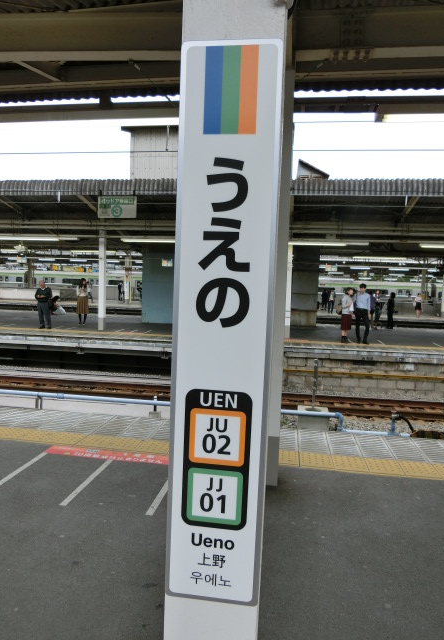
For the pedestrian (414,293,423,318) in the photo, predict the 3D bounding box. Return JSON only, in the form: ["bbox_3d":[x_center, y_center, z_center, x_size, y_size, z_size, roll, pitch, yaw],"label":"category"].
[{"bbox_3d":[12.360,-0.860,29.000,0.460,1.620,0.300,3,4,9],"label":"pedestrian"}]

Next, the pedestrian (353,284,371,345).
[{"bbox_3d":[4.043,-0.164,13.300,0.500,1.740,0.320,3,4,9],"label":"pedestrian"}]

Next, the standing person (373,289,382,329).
[{"bbox_3d":[6.560,-0.435,19.500,0.330,1.650,0.460,5,5,41],"label":"standing person"}]

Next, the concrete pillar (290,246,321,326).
[{"bbox_3d":[3.538,-1.407,19.700,1.120,3.400,1.100,3,4,8],"label":"concrete pillar"}]

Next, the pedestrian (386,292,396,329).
[{"bbox_3d":[7.555,-0.414,20.600,0.330,1.630,0.450,1,4,-21],"label":"pedestrian"}]

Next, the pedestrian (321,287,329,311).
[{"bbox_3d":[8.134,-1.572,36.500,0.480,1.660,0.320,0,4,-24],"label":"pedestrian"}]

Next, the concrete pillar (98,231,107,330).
[{"bbox_3d":[-3.749,-1.239,14.500,0.240,3.150,0.240,3,4,8],"label":"concrete pillar"}]

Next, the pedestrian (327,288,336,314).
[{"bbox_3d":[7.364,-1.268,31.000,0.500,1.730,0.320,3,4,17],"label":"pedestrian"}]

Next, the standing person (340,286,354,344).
[{"bbox_3d":[3.611,-0.124,13.300,0.360,1.600,0.450,4,4,30],"label":"standing person"}]

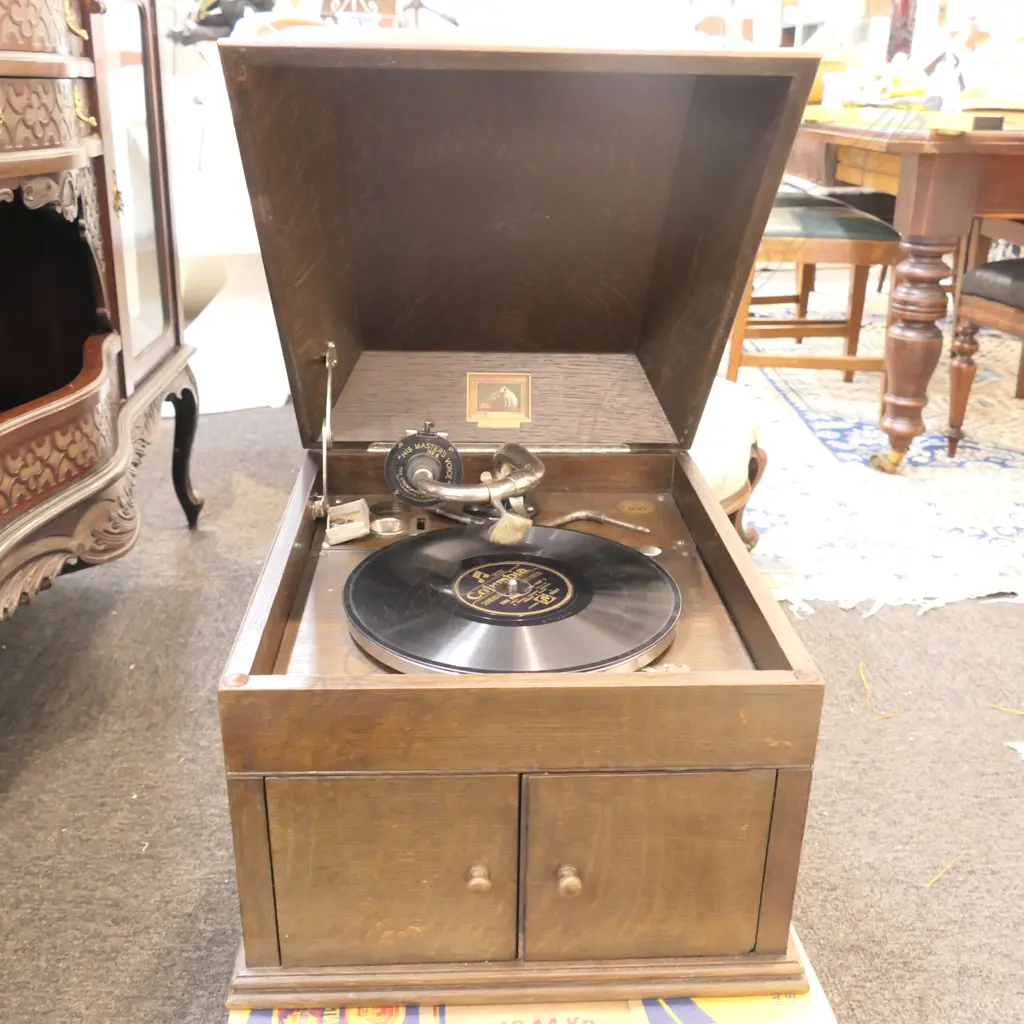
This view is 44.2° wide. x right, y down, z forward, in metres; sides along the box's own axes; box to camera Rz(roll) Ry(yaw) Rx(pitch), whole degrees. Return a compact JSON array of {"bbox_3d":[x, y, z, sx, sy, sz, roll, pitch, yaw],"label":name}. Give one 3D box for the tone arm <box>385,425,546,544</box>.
[{"bbox_3d":[-0.040,-0.032,1.089,0.135,0.120,0.165,3,22,5],"label":"tone arm"}]

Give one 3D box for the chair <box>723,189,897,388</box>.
[{"bbox_3d":[0.742,-0.701,3.187,0.490,0.900,0.460,1,22,0],"label":"chair"}]

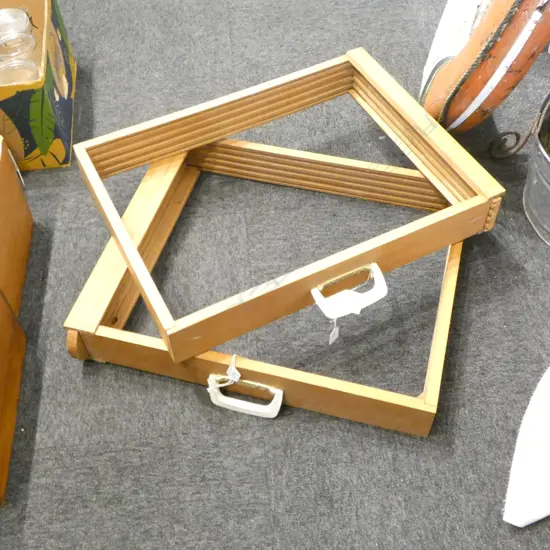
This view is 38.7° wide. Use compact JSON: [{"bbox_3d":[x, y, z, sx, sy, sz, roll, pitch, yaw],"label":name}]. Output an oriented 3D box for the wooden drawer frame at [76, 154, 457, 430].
[{"bbox_3d":[0.009,-0.001,1.498,0.650,0.090,0.599,11,52,10],"label":"wooden drawer frame"}]

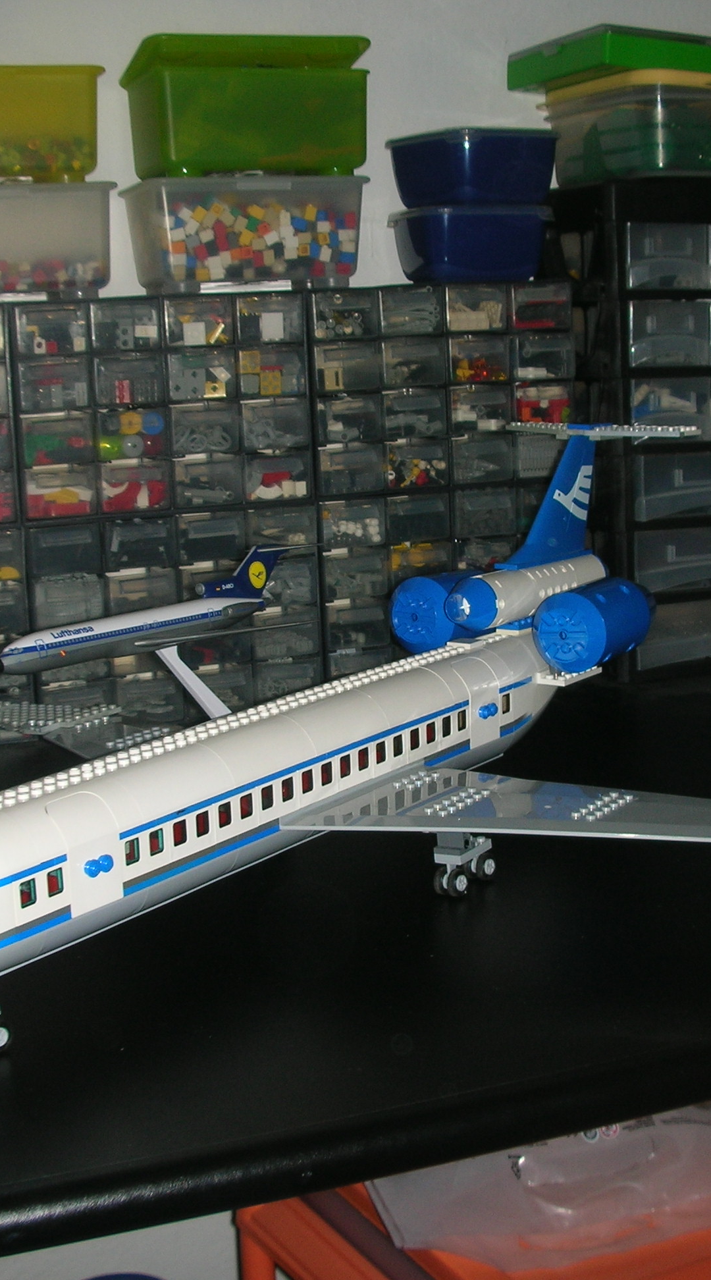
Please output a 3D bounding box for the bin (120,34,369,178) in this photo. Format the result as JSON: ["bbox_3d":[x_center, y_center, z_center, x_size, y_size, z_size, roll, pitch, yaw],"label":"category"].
[{"bbox_3d":[-0.089,-0.404,1.339,0.174,0.103,0.128,-6,12,-22],"label":"bin"}]

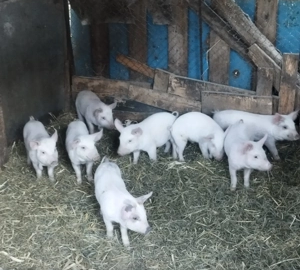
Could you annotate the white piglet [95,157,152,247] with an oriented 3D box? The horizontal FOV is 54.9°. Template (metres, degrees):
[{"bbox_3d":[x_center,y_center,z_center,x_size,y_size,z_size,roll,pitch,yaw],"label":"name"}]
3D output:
[{"bbox_3d":[-0.152,0.323,1.372,0.218,0.347,0.533,-7,22,-19],"label":"white piglet"}]

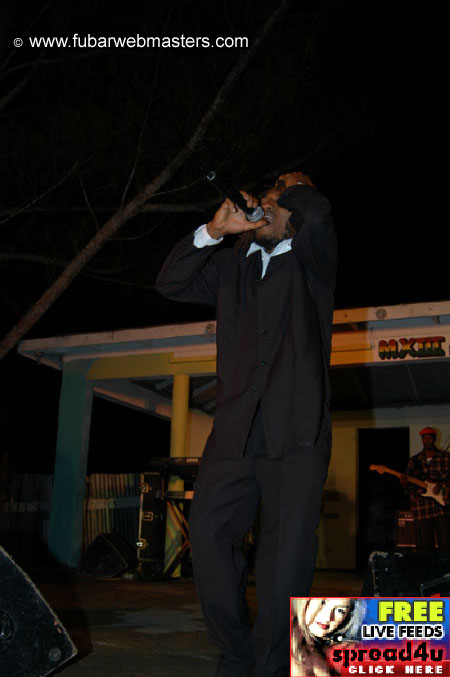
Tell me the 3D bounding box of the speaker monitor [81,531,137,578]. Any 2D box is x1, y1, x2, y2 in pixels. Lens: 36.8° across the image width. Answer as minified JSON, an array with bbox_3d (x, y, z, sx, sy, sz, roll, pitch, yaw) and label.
[{"bbox_3d":[-1.188,2.245,7.014,0.460,0.410,0.580,0,-15,4],"label":"speaker monitor"}]

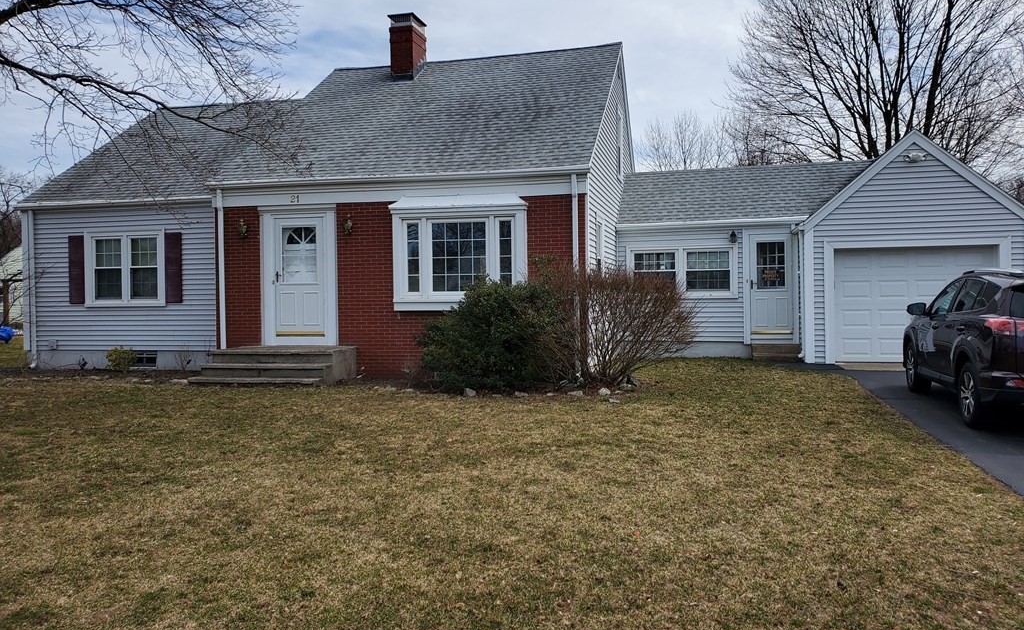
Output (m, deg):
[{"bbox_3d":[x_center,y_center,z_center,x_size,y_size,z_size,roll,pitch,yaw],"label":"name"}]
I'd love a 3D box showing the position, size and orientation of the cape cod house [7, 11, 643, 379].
[{"bbox_3d":[-3.500,-2.834,18.122,12.150,7.650,9.600,0,1,14],"label":"cape cod house"}]

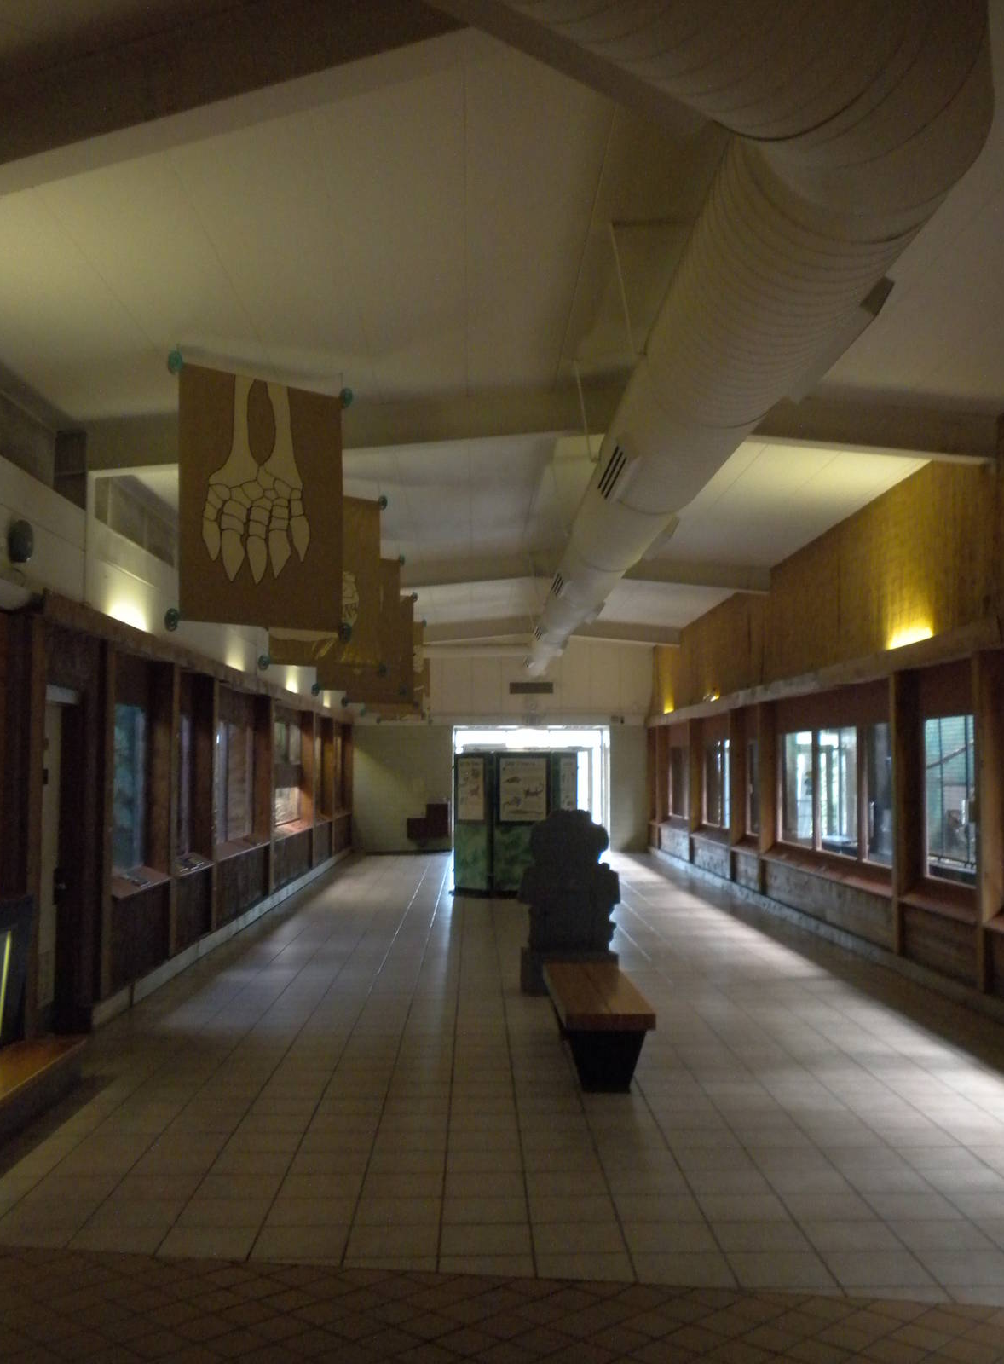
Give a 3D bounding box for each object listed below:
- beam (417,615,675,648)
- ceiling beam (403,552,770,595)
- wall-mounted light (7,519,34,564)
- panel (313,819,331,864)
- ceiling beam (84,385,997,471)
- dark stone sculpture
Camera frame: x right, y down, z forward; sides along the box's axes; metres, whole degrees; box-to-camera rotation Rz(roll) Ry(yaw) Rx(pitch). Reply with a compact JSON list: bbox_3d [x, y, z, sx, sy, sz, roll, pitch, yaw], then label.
[{"bbox_3d":[0.019,-0.783,23.749,5.730,0.540,0.190,0,-3,-1],"label":"beam"},{"bbox_3d":[0.142,-1.207,16.512,5.730,0.540,0.190,0,-3,-1],"label":"ceiling beam"},{"bbox_3d":[-2.523,-0.731,7.634,0.100,0.225,0.190,0,-3,-1],"label":"wall-mounted light"},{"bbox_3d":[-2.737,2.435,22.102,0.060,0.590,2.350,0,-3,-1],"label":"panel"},{"bbox_3d":[0.265,-1.631,9.275,5.730,0.540,0.190,0,-3,-1],"label":"ceiling beam"},{"bbox_3d":[0.469,1.545,10.357,0.700,1.275,0.580,0,-3,-1],"label":"dark stone sculpture"}]

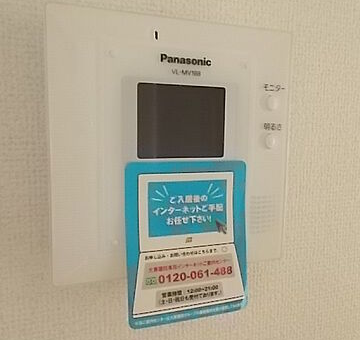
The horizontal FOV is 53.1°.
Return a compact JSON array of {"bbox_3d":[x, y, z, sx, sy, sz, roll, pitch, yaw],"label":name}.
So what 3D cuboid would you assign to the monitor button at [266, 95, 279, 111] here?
[{"bbox_3d":[0.061,-0.044,0.237,0.009,0.010,0.004,-1,6,-18],"label":"monitor button"}]

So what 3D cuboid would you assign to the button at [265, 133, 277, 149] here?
[{"bbox_3d":[0.060,-0.019,0.240,0.009,0.010,0.004,-1,6,-18],"label":"button"}]

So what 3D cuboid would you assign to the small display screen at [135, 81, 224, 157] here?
[{"bbox_3d":[0.001,-0.028,0.208,0.052,0.041,0.004,-1,7,-17],"label":"small display screen"}]

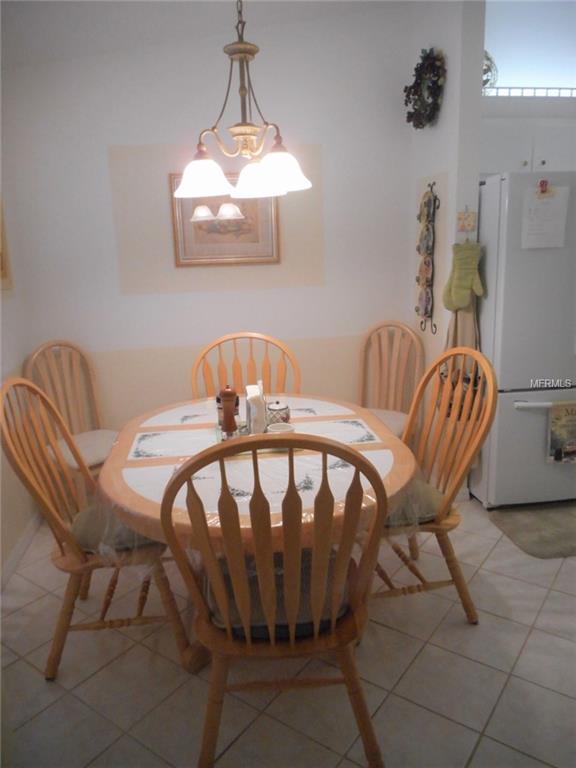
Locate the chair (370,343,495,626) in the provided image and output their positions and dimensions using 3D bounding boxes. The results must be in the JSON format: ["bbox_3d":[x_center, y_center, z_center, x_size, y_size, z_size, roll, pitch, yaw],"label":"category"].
[{"bbox_3d":[0.450,0.396,2.210,0.602,1.025,0.550,-6,13,-16],"label":"chair"}]

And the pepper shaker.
[{"bbox_3d":[-0.221,0.100,2.054,0.060,0.190,0.060,-2,13,0],"label":"pepper shaker"}]

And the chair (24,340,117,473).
[{"bbox_3d":[-1.074,0.288,2.995,0.566,1.010,0.440,9,17,42],"label":"chair"}]

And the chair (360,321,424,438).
[{"bbox_3d":[0.539,0.192,3.144,0.440,1.010,0.585,4,14,25],"label":"chair"}]

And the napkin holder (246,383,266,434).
[{"bbox_3d":[-0.129,0.095,2.119,0.068,0.165,0.130,-4,13,-7],"label":"napkin holder"}]

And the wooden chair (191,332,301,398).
[{"bbox_3d":[-0.198,0.285,2.819,0.550,1.025,0.602,-3,13,-3],"label":"wooden chair"}]

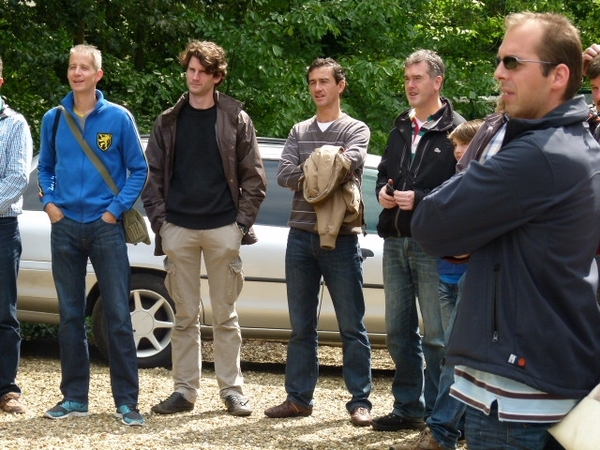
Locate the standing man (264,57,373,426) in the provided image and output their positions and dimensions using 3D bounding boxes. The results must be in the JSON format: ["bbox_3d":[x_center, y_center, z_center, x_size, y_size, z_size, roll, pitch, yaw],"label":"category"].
[{"bbox_3d":[0.094,0.070,11.050,0.490,1.760,0.390,2,3,20],"label":"standing man"}]

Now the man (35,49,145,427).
[{"bbox_3d":[-1.002,0.036,11.100,0.500,1.810,0.370,2,3,18],"label":"man"}]

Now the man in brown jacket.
[{"bbox_3d":[-0.470,0.012,11.250,0.580,1.820,0.380,1,3,8],"label":"man in brown jacket"}]

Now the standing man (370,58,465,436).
[{"bbox_3d":[0.569,0.073,10.800,0.490,1.790,0.400,3,4,32],"label":"standing man"}]

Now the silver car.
[{"bbox_3d":[0.070,0.158,15.062,4.650,1.470,1.760,2,2,-15],"label":"silver car"}]

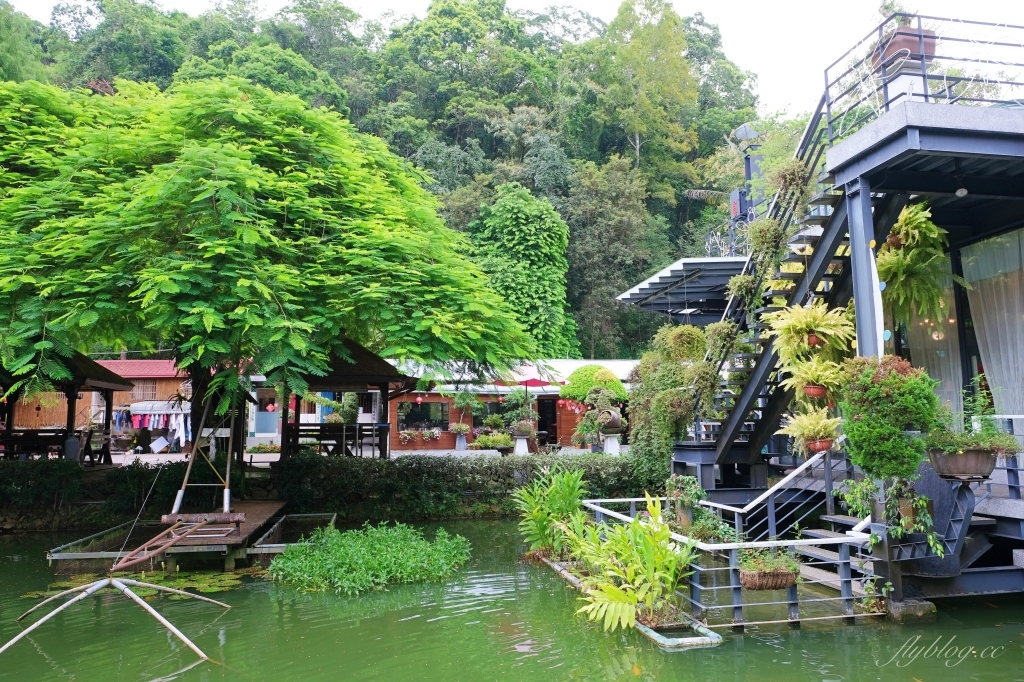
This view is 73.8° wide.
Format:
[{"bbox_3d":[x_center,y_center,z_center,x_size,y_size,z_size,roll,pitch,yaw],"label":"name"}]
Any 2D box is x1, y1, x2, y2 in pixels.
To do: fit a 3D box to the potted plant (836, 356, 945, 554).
[{"bbox_3d":[4.687,1.418,8.450,1.300,2.400,1.150,0,-7,0],"label":"potted plant"}]

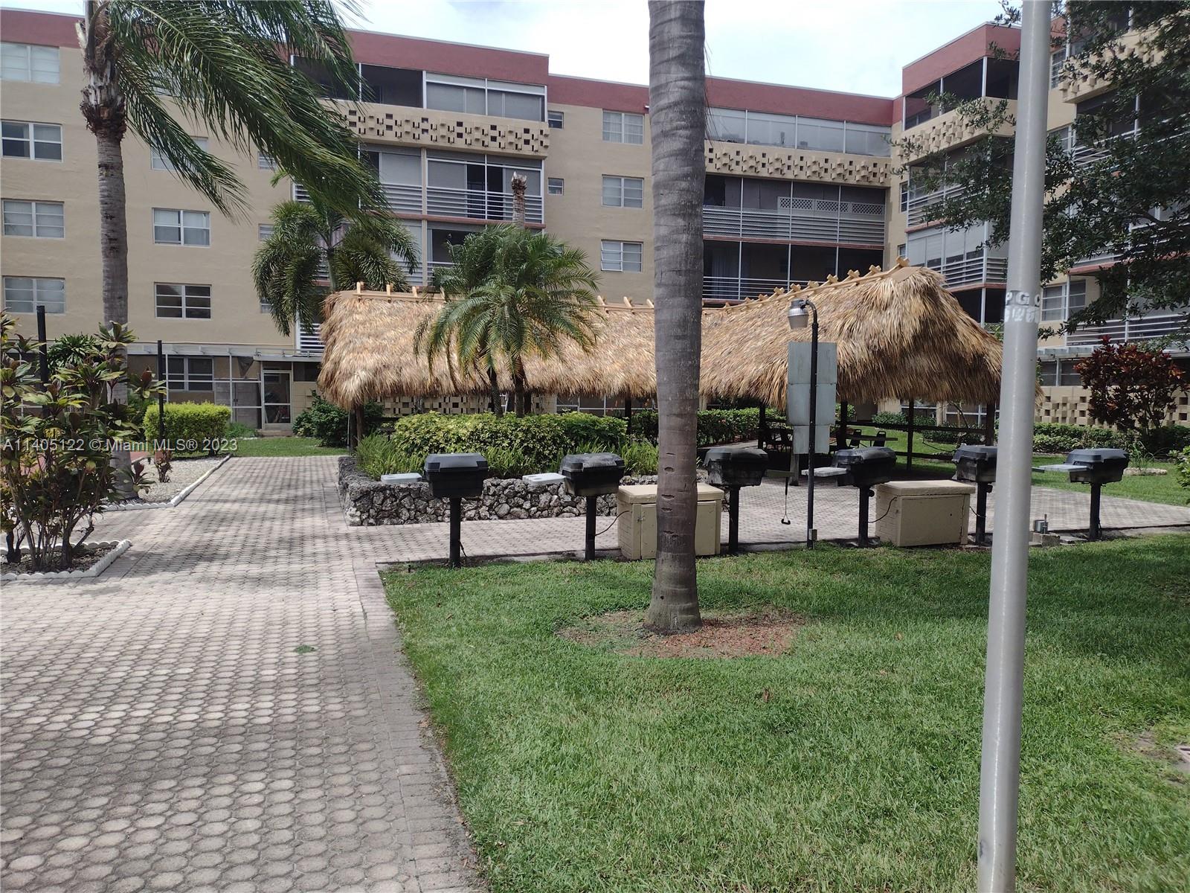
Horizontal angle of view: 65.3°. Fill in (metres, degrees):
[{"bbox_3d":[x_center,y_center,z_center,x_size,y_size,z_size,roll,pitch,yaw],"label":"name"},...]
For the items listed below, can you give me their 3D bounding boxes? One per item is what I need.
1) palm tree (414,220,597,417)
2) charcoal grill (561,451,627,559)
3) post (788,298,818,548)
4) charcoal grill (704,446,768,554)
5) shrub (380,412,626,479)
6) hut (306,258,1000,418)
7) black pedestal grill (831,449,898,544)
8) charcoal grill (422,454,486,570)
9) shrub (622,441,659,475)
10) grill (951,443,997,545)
[{"bbox_3d":[-1.421,-1.585,15.342,2.900,3.900,2.900,0,3,-17],"label":"palm tree"},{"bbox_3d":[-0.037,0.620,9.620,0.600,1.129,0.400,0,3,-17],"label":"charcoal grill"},{"bbox_3d":[2.404,-0.263,10.599,0.330,2.860,0.220,2,3,11],"label":"post"},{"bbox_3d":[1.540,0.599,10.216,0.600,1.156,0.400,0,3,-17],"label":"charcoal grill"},{"bbox_3d":[-1.380,-0.015,13.985,3.350,0.950,1.700,0,3,-17],"label":"shrub"},{"bbox_3d":[0.448,-1.864,23.771,14.017,4.500,14.675,0,3,-17],"label":"hut"},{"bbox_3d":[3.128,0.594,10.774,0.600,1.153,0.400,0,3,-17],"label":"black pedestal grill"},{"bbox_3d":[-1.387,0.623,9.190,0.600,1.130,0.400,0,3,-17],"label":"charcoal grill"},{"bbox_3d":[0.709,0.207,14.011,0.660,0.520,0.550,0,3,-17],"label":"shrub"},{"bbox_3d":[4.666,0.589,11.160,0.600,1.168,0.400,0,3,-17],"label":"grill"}]

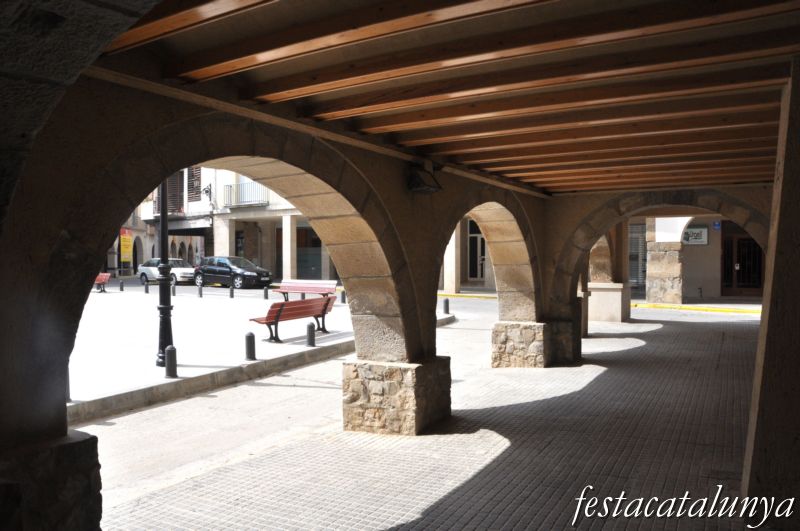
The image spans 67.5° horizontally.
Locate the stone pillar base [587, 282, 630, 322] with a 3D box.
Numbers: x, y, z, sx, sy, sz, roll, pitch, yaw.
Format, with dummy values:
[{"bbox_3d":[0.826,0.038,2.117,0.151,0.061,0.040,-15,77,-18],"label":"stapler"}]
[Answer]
[{"bbox_3d":[5.691,0.956,16.538,1.000,1.080,1.100,1,2,30],"label":"stone pillar base"}]

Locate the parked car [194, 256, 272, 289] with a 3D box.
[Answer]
[{"bbox_3d":[-8.421,0.335,30.070,4.150,1.470,1.720,1,2,30],"label":"parked car"}]

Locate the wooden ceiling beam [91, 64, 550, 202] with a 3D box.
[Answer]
[{"bbox_3d":[0.493,-1.116,6.694,0.085,0.085,8.443,1,2,30],"label":"wooden ceiling beam"}]

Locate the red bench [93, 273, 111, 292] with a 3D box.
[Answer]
[{"bbox_3d":[-12.528,0.701,24.541,1.750,0.780,0.600,1,2,30],"label":"red bench"}]

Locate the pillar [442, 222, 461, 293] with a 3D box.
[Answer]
[{"bbox_3d":[2.010,-0.380,22.700,0.460,2.900,0.460,1,2,30],"label":"pillar"}]

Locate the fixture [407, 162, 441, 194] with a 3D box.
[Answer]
[{"bbox_3d":[0.233,-0.862,5.938,0.270,0.280,0.270,1,2,30],"label":"fixture"}]

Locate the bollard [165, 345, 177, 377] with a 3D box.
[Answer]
[{"bbox_3d":[-2.946,1.237,7.700,0.135,0.420,0.135,1,2,30],"label":"bollard"}]

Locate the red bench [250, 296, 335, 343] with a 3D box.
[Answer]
[{"bbox_3d":[-1.970,0.985,11.280,0.600,0.730,1.770,1,2,30],"label":"red bench"}]

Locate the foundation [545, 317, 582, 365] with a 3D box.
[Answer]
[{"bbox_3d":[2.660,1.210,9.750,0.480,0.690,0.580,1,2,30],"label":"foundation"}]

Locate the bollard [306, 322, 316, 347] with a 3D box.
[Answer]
[{"bbox_3d":[-1.514,1.184,10.250,0.135,0.420,0.135,1,2,30],"label":"bollard"}]

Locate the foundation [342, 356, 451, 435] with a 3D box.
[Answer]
[{"bbox_3d":[-0.013,1.310,6.312,0.790,0.660,0.900,0,0,23],"label":"foundation"}]

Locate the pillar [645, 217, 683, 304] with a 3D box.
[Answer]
[{"bbox_3d":[8.350,-0.140,18.800,1.000,2.700,0.650,1,2,30],"label":"pillar"}]

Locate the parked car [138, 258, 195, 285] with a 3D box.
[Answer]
[{"bbox_3d":[-12.293,0.304,32.561,4.200,1.400,1.700,1,2,30],"label":"parked car"}]

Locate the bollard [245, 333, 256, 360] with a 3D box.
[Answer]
[{"bbox_3d":[-2.232,1.207,8.950,0.135,0.420,0.135,0,1,0],"label":"bollard"}]

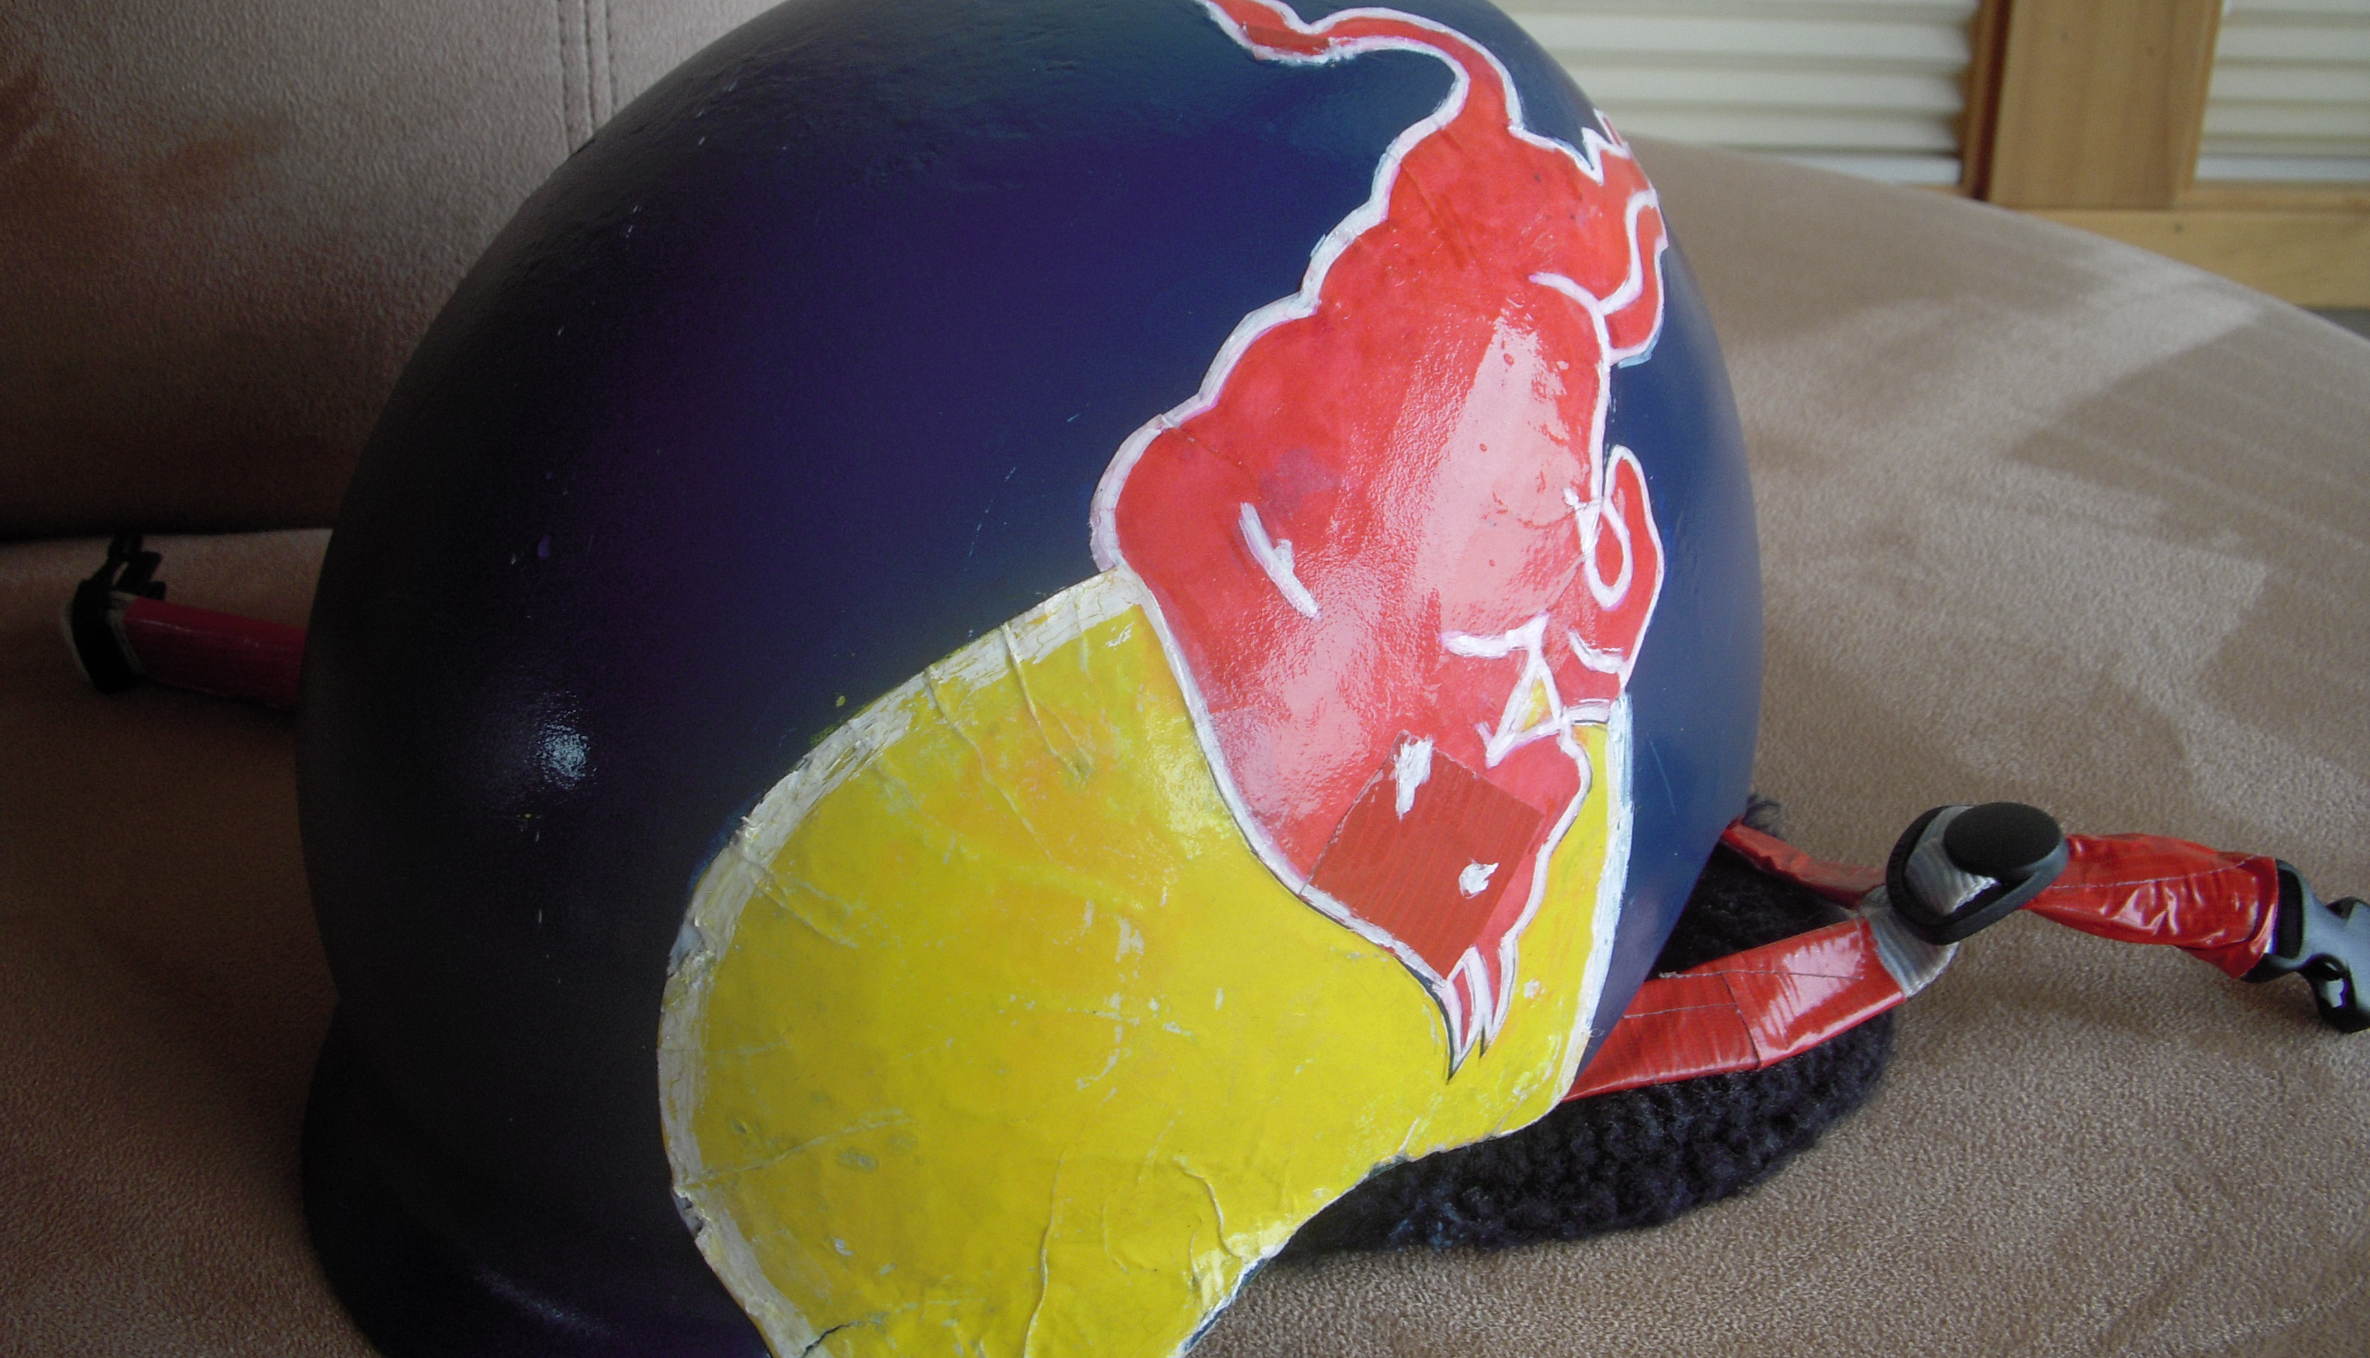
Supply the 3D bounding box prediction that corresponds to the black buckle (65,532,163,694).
[{"bbox_3d":[-0.279,-0.018,0.680,0.010,0.029,0.038,-2,27,1],"label":"black buckle"}]

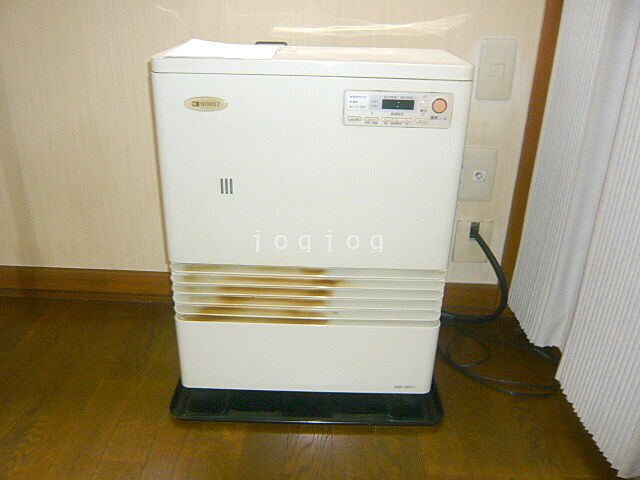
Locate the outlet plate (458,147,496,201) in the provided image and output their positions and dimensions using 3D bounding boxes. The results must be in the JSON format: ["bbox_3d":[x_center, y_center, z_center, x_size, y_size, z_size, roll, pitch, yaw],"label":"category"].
[{"bbox_3d":[0.352,-0.140,1.140,0.070,0.120,0.009,2,23,2],"label":"outlet plate"}]

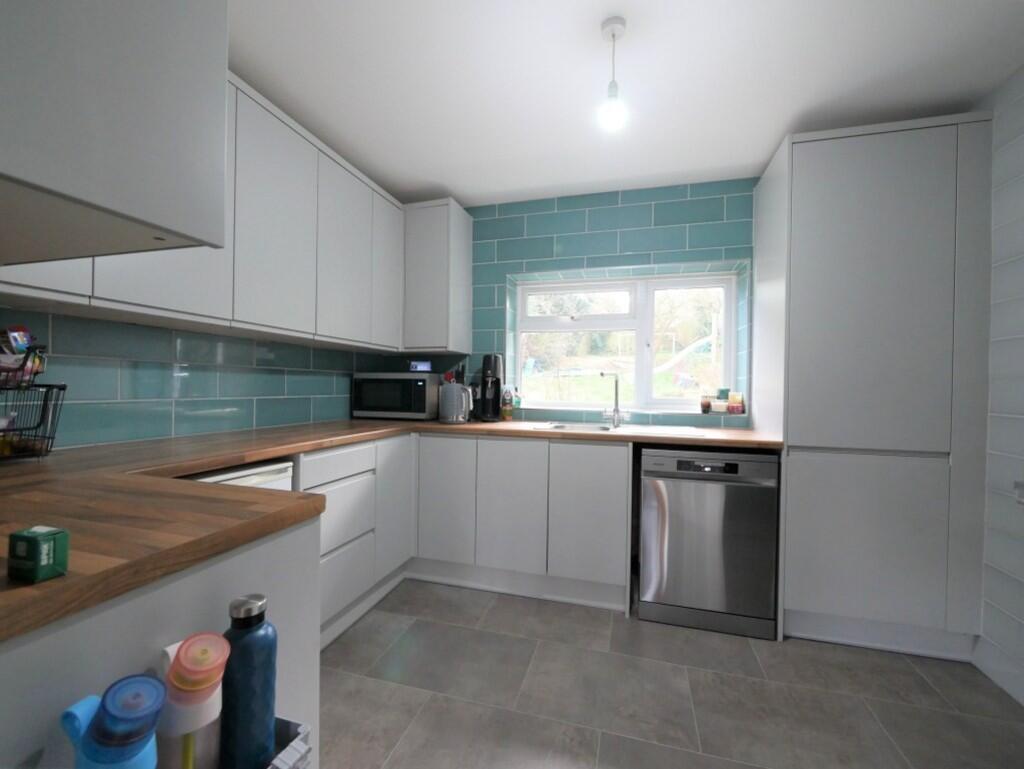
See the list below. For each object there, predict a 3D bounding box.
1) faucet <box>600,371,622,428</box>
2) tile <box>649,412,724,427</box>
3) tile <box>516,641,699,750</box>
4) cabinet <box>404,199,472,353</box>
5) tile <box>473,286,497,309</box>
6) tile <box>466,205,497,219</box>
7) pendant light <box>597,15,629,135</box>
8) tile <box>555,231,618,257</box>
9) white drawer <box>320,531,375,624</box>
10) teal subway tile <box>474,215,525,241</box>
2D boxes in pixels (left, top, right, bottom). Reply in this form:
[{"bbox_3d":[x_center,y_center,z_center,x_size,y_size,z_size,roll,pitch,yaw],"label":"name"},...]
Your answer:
[{"bbox_3d":[0.583,0.090,2.436,0.175,0.318,0.050,0,1,-45],"label":"faucet"},{"bbox_3d":[1.050,0.219,2.506,0.399,0.069,0.010,1,1,15],"label":"tile"},{"bbox_3d":[0.363,1.166,1.590,0.610,0.010,0.420,1,0,15],"label":"tile"},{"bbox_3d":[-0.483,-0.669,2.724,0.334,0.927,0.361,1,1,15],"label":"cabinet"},{"bbox_3d":[-0.199,-0.598,2.846,0.187,0.150,0.010,1,0,15],"label":"tile"},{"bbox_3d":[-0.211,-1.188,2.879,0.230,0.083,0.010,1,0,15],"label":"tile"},{"bbox_3d":[0.343,-1.045,1.406,0.090,0.355,0.090,1,0,15],"label":"pendant light"},{"bbox_3d":[0.481,-0.895,2.665,0.400,0.150,0.010,1,0,15],"label":"tile"},{"bbox_3d":[-0.953,0.841,1.852,0.460,0.270,0.482,1,0,15],"label":"white drawer"},{"bbox_3d":[-0.096,-1.056,2.821,0.390,0.150,0.010,1,0,15],"label":"teal subway tile"}]

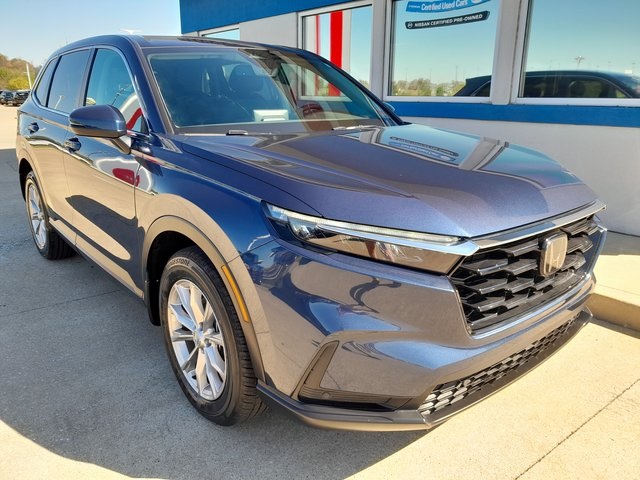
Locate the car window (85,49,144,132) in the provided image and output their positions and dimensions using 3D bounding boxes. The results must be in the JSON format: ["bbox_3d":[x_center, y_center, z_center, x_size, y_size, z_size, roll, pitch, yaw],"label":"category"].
[{"bbox_3d":[-0.969,-0.766,2.462,0.080,0.460,0.950,16,1,-43],"label":"car window"}]

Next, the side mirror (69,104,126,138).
[{"bbox_3d":[-0.977,-0.518,2.219,0.230,0.150,0.165,-13,20,-39],"label":"side mirror"}]

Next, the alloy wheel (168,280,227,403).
[{"bbox_3d":[-0.410,0.371,1.984,0.190,0.484,0.484,-13,20,-39],"label":"alloy wheel"}]

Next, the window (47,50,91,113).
[{"bbox_3d":[-1.545,-0.987,3.125,0.070,0.390,0.760,16,1,-43],"label":"window"}]

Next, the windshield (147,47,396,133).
[{"bbox_3d":[-0.281,-0.840,2.809,1.410,0.160,0.900,-13,53,-39],"label":"windshield"}]

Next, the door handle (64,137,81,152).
[{"bbox_3d":[-1.321,-0.509,2.682,0.060,0.060,0.210,-13,20,-39],"label":"door handle"}]

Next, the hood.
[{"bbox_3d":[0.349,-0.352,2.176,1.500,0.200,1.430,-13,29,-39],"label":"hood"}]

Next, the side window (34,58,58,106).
[{"bbox_3d":[-1.943,-1.127,3.579,0.070,0.350,0.440,16,1,-43],"label":"side window"}]

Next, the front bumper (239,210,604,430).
[{"bbox_3d":[0.607,0.177,2.008,1.800,0.630,0.640,-13,20,-39],"label":"front bumper"}]

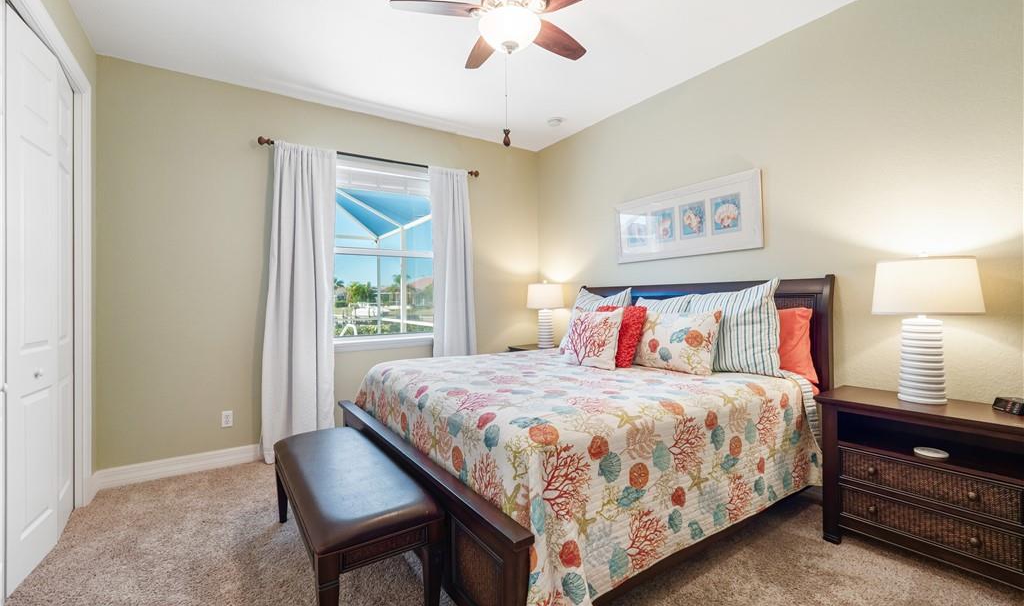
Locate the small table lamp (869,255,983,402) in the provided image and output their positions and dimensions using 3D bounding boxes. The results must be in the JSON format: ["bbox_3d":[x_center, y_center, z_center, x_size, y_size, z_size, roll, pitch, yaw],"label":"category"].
[{"bbox_3d":[1.980,0.127,2.000,0.390,0.710,0.390,0,0,-35],"label":"small table lamp"}]

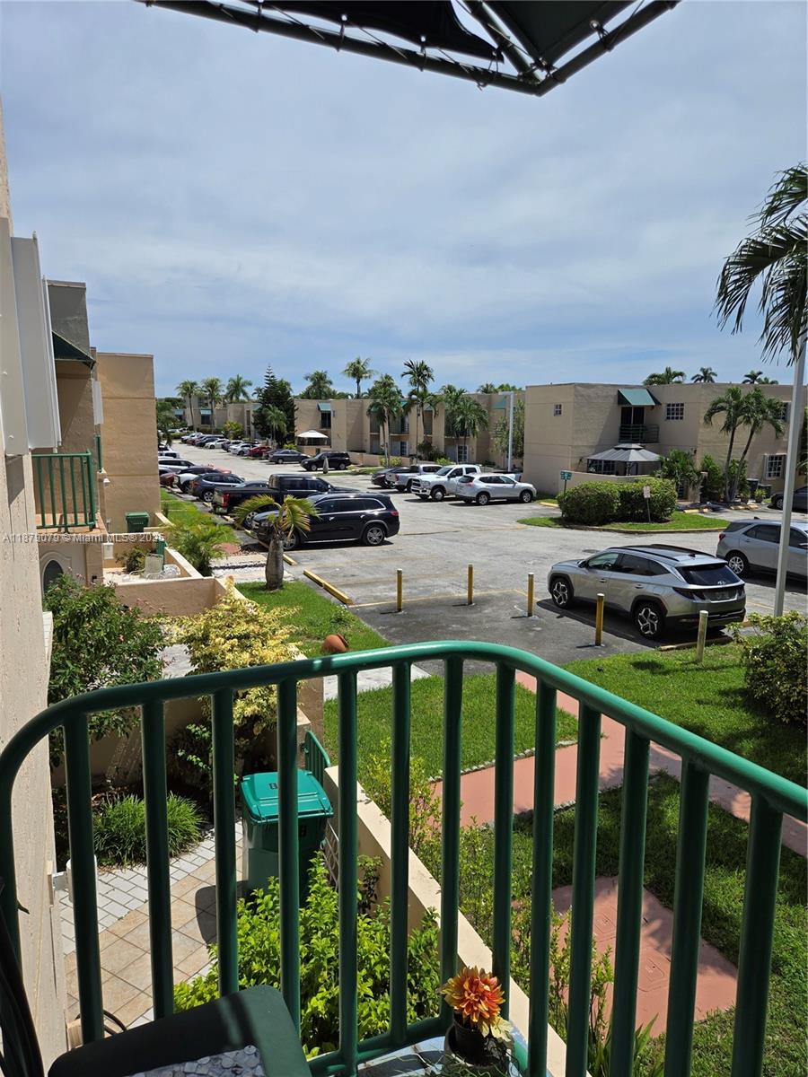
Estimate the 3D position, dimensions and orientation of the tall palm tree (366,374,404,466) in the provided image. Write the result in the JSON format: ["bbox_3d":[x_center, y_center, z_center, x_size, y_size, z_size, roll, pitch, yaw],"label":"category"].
[{"bbox_3d":[-1.716,-11.612,70.247,3.800,9.200,3.800,0,9,0],"label":"tall palm tree"}]

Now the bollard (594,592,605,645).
[{"bbox_3d":[3.931,1.615,14.367,0.140,1.050,0.140,0,9,0],"label":"bollard"}]

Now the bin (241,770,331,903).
[{"bbox_3d":[-1.089,2.853,6.716,0.670,1.070,0.830,-4,10,-21],"label":"bin"}]

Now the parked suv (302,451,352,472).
[{"bbox_3d":[-7.173,-7.191,66.407,4.600,1.710,1.850,-4,10,-21],"label":"parked suv"}]

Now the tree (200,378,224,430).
[{"bbox_3d":[-40.973,-27.695,152.540,4.700,12.989,4.600,-2,10,-15],"label":"tree"}]

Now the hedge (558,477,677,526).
[{"bbox_3d":[9.505,-1.726,31.746,4.950,1.750,2.200,-4,10,-25],"label":"hedge"}]

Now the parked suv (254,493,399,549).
[{"bbox_3d":[-2.690,-0.693,26.159,5.100,1.820,1.950,-4,10,-21],"label":"parked suv"}]

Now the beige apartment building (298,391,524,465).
[{"bbox_3d":[2.351,-13.177,85.226,12.000,6.800,51.000,-6,11,-31],"label":"beige apartment building"}]

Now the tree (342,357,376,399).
[{"bbox_3d":[-5.745,-16.891,91.474,4.300,12.800,4.300,0,9,0],"label":"tree"}]

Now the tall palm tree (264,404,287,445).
[{"bbox_3d":[-17.249,-14.768,95.885,3.200,6.314,3.100,-2,10,-10],"label":"tall palm tree"}]

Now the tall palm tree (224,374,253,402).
[{"bbox_3d":[-31.809,-25.125,137.757,5.200,12.848,5.000,-2,10,-13],"label":"tall palm tree"}]

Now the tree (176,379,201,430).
[{"bbox_3d":[-36.887,-21.580,123.130,4.200,11.900,4.200,0,9,0],"label":"tree"}]

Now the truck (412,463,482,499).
[{"bbox_3d":[3.669,-3.349,41.957,6.300,1.980,2.050,-4,10,-24],"label":"truck"}]

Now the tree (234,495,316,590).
[{"bbox_3d":[-3.287,0.144,18.529,2.050,2.505,1.900,-2,10,-10],"label":"tree"}]

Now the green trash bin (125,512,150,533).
[{"bbox_3d":[-8.662,-0.220,23.267,0.700,1.100,0.820,-4,10,-21],"label":"green trash bin"}]

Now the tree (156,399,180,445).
[{"bbox_3d":[-29.280,-13.831,88.950,3.600,6.690,3.500,-3,10,-18],"label":"tree"}]

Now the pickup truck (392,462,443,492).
[{"bbox_3d":[1.779,-3.892,45.668,5.600,1.860,1.970,-3,10,-20],"label":"pickup truck"}]

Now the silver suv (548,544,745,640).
[{"bbox_3d":[5.226,0.993,16.140,1.865,1.665,4.630,-5,11,-27],"label":"silver suv"}]

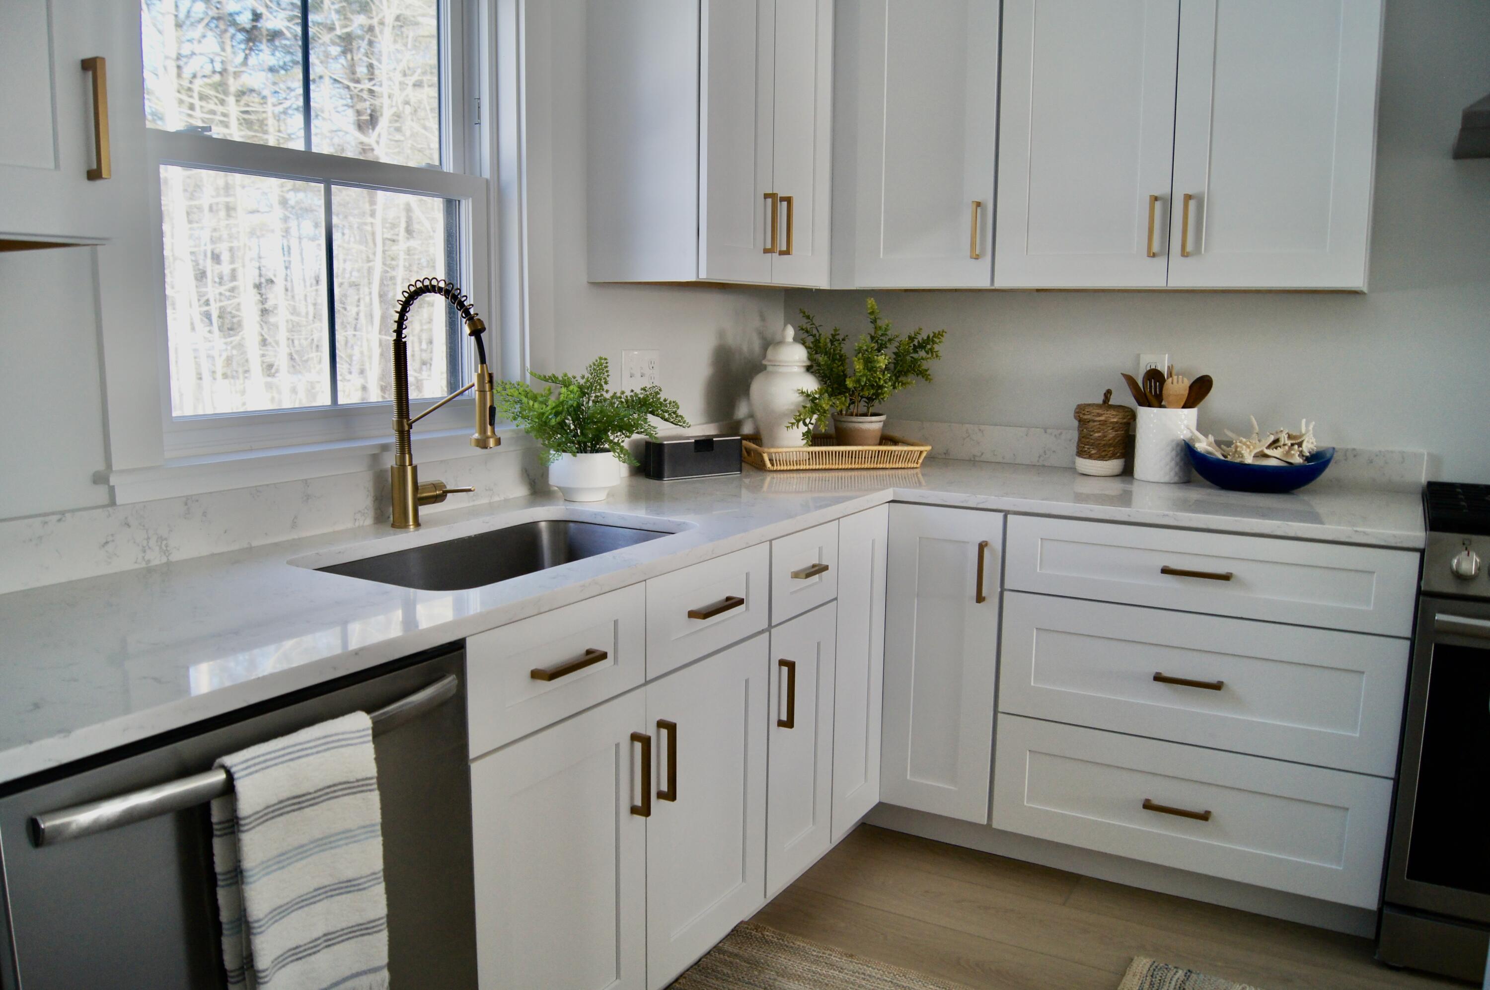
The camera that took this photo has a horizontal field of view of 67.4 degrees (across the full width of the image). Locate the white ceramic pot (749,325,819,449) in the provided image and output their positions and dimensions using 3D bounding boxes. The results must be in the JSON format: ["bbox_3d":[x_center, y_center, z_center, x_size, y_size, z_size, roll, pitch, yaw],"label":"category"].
[{"bbox_3d":[0.117,-0.287,3.151,0.201,0.376,0.201,0,8,0],"label":"white ceramic pot"}]

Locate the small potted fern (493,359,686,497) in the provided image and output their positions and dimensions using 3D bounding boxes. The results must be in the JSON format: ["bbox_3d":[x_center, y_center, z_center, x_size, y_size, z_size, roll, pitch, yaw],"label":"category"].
[{"bbox_3d":[-0.327,-0.144,2.402,0.350,0.310,0.386,5,9,30],"label":"small potted fern"}]

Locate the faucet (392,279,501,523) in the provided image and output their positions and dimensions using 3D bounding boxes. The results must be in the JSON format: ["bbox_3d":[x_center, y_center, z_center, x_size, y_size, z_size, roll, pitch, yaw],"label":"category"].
[{"bbox_3d":[-0.533,-0.165,2.042,0.264,0.455,0.122,5,9,30],"label":"faucet"}]

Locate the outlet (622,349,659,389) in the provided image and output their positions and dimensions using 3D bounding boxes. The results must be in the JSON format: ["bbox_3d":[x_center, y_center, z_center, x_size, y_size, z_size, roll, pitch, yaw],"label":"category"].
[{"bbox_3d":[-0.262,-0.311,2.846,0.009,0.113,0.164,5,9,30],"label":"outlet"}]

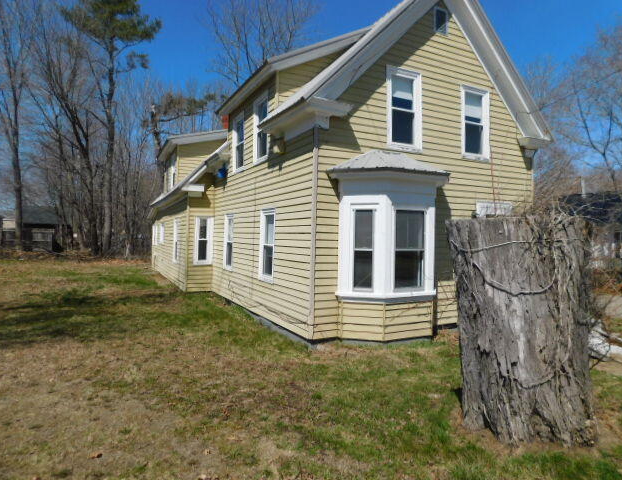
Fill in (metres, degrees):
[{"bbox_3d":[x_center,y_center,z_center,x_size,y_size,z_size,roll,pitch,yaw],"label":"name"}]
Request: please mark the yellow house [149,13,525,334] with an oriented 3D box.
[{"bbox_3d":[-0.954,-1.469,13.764,6.109,6.035,14.450,1,1,-27],"label":"yellow house"}]

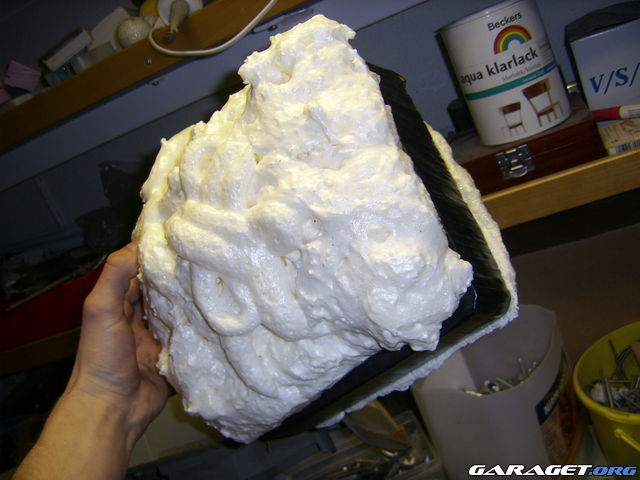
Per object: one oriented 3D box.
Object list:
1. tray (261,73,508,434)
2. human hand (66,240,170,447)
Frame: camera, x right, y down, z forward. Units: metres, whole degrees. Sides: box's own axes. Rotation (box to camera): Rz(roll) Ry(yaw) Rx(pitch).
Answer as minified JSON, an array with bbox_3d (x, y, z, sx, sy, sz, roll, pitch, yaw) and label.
[{"bbox_3d":[0.004,0.012,0.465,0.200,0.185,0.055,-34,-23,25],"label":"tray"},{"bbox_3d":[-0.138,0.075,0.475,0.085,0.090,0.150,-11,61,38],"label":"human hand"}]

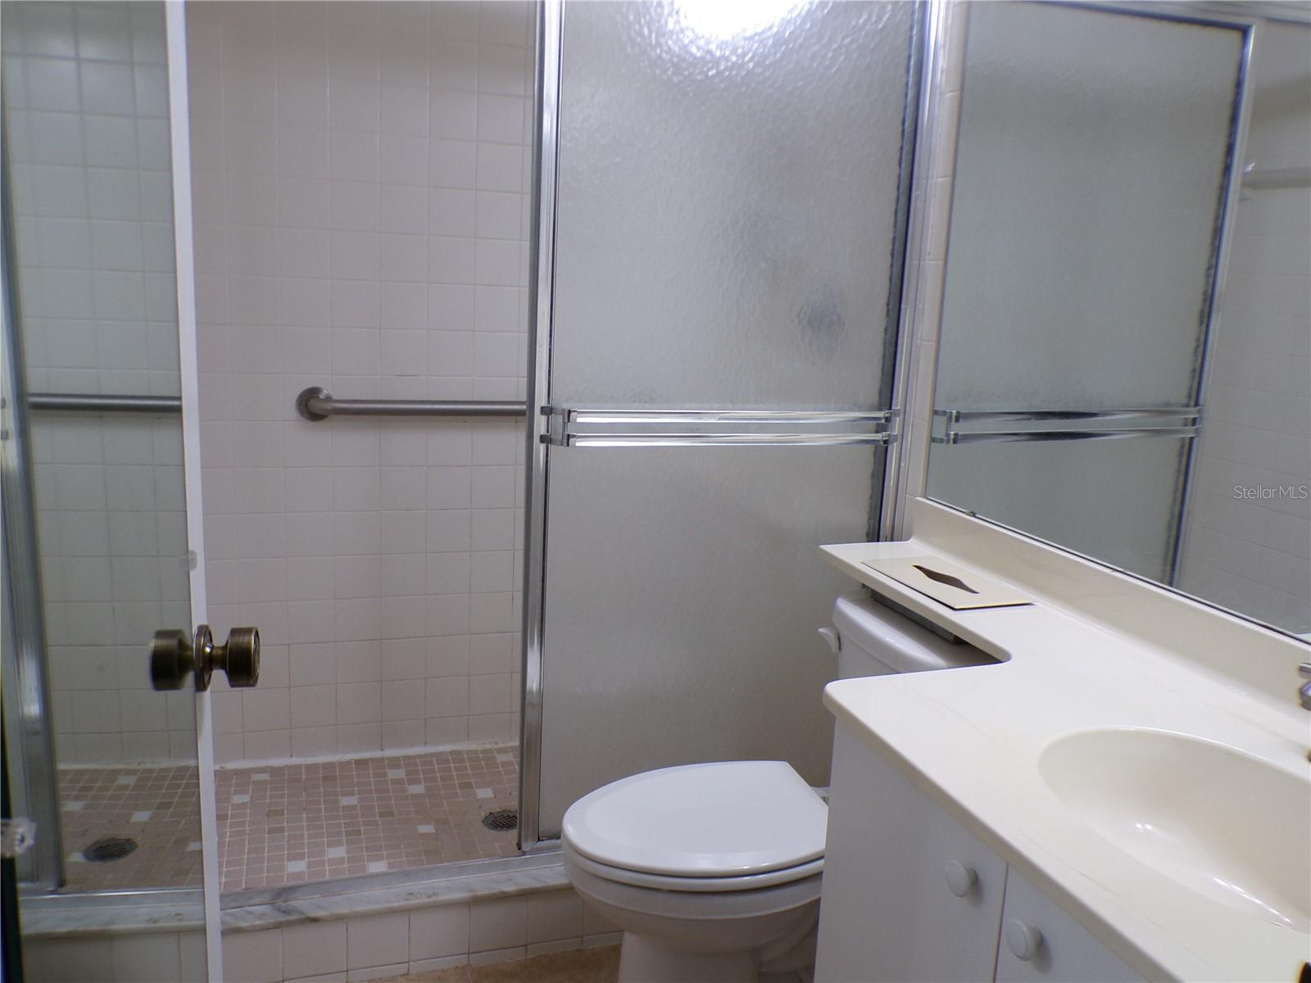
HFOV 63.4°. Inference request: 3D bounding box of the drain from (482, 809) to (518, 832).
[{"bbox_3d":[-0.348,0.761,2.447,0.102,0.010,0.102,-1,12,-18],"label":"drain"}]

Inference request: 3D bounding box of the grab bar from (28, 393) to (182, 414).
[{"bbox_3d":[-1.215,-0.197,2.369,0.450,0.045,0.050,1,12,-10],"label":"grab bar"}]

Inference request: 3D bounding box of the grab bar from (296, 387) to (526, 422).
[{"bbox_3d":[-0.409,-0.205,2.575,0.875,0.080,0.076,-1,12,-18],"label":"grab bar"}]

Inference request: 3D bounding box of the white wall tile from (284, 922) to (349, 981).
[{"bbox_3d":[-0.614,0.824,1.915,0.108,0.106,0.010,-1,12,-18],"label":"white wall tile"}]

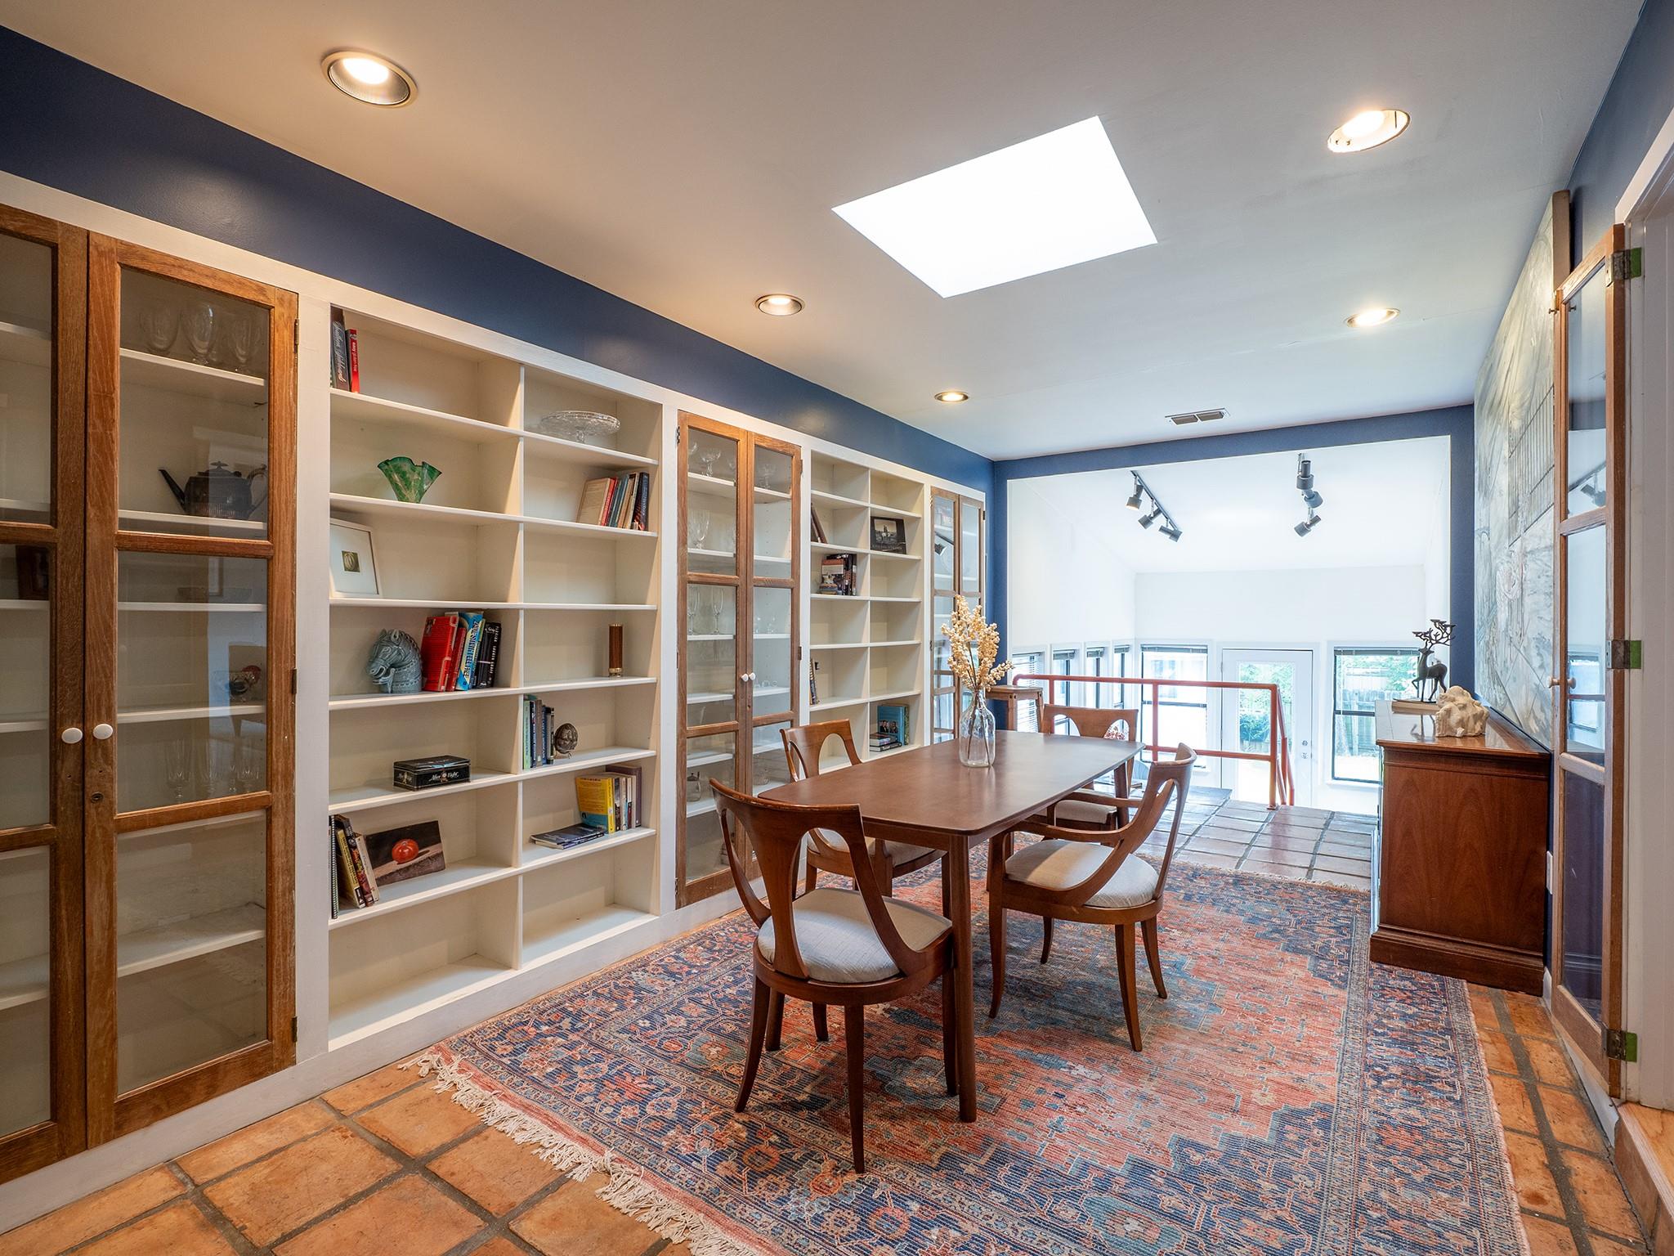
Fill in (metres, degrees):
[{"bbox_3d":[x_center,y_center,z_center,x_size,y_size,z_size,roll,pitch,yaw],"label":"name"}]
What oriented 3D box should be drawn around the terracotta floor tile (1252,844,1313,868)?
[{"bbox_3d":[2.400,1.250,4.194,0.290,0.015,0.290,0,0,35],"label":"terracotta floor tile"}]

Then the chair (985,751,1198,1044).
[{"bbox_3d":[0.869,0.816,2.523,0.560,0.860,0.540,0,0,35],"label":"chair"}]

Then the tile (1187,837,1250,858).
[{"bbox_3d":[2.164,1.258,4.406,0.295,0.020,0.295,0,0,35],"label":"tile"}]

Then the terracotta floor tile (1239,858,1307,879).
[{"bbox_3d":[2.238,1.259,3.965,0.295,0.020,0.295,0,0,35],"label":"terracotta floor tile"}]

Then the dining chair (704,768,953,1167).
[{"bbox_3d":[-0.006,0.814,1.990,0.500,0.860,0.550,0,0,35],"label":"dining chair"}]

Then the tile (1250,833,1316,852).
[{"bbox_3d":[2.585,1.249,4.454,0.290,0.015,0.290,0,0,35],"label":"tile"}]

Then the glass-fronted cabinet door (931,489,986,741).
[{"bbox_3d":[0.796,0.122,5.158,0.035,1.992,0.803,0,0,35],"label":"glass-fronted cabinet door"}]

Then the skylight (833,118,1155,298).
[{"bbox_3d":[0.495,-1.224,2.310,0.735,0.050,0.718,0,0,35],"label":"skylight"}]

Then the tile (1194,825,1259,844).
[{"bbox_3d":[2.346,1.258,4.665,0.295,0.020,0.295,0,0,35],"label":"tile"}]

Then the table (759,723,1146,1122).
[{"bbox_3d":[0.565,0.876,2.865,0.765,0.740,1.850,0,0,35],"label":"table"}]

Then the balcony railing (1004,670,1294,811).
[{"bbox_3d":[2.306,0.825,5.956,1.980,0.840,0.120,0,0,35],"label":"balcony railing"}]

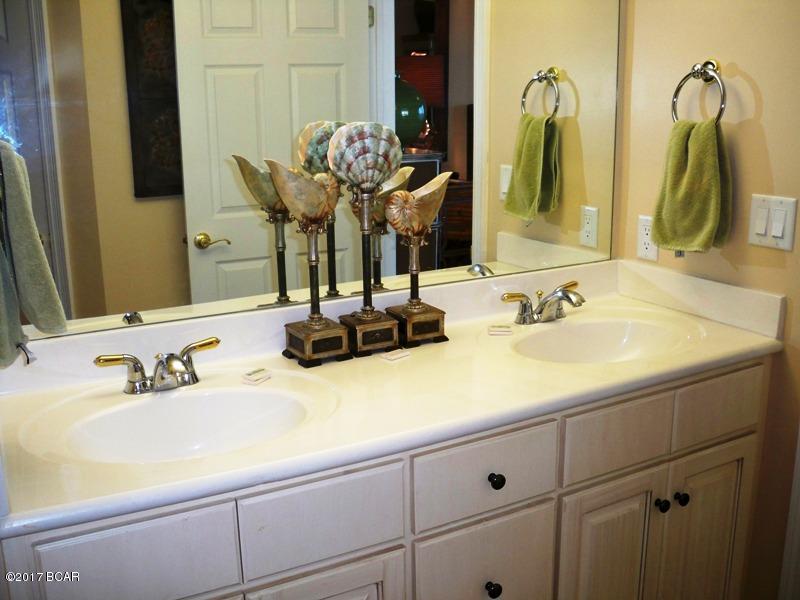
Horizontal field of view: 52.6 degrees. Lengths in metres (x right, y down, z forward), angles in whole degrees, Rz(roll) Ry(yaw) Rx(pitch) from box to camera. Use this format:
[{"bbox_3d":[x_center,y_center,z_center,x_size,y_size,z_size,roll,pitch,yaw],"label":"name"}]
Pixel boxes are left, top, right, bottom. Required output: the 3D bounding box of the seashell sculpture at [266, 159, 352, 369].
[{"bbox_3d":[-0.192,-0.084,1.682,0.160,0.420,0.119,-8,15,-27],"label":"seashell sculpture"}]

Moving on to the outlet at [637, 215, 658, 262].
[{"bbox_3d":[0.660,-0.166,2.158,0.008,0.114,0.070,-8,15,-27],"label":"outlet"}]

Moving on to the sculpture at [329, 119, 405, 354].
[{"bbox_3d":[-0.069,-0.137,1.785,0.177,0.497,0.118,-8,15,-27],"label":"sculpture"}]

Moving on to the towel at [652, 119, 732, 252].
[{"bbox_3d":[0.705,-0.272,1.928,0.085,0.320,0.195,-8,15,-27],"label":"towel"}]

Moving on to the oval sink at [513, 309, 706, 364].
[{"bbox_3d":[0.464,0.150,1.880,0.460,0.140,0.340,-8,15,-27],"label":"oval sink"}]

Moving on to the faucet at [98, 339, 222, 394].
[{"bbox_3d":[-0.452,0.137,1.553,0.245,0.093,0.180,-8,15,-27],"label":"faucet"}]

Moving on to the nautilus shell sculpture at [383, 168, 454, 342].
[{"bbox_3d":[0.047,-0.097,1.853,0.178,0.384,0.115,-8,15,-27],"label":"nautilus shell sculpture"}]

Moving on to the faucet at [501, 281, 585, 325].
[{"bbox_3d":[0.380,0.015,1.974,0.240,0.093,0.180,-8,15,-27],"label":"faucet"}]

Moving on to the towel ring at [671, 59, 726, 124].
[{"bbox_3d":[0.713,-0.474,1.904,0.065,0.190,0.165,-8,15,-27],"label":"towel ring"}]

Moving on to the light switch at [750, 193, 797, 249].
[{"bbox_3d":[0.832,-0.173,1.814,0.010,0.114,0.116,-8,15,-27],"label":"light switch"}]

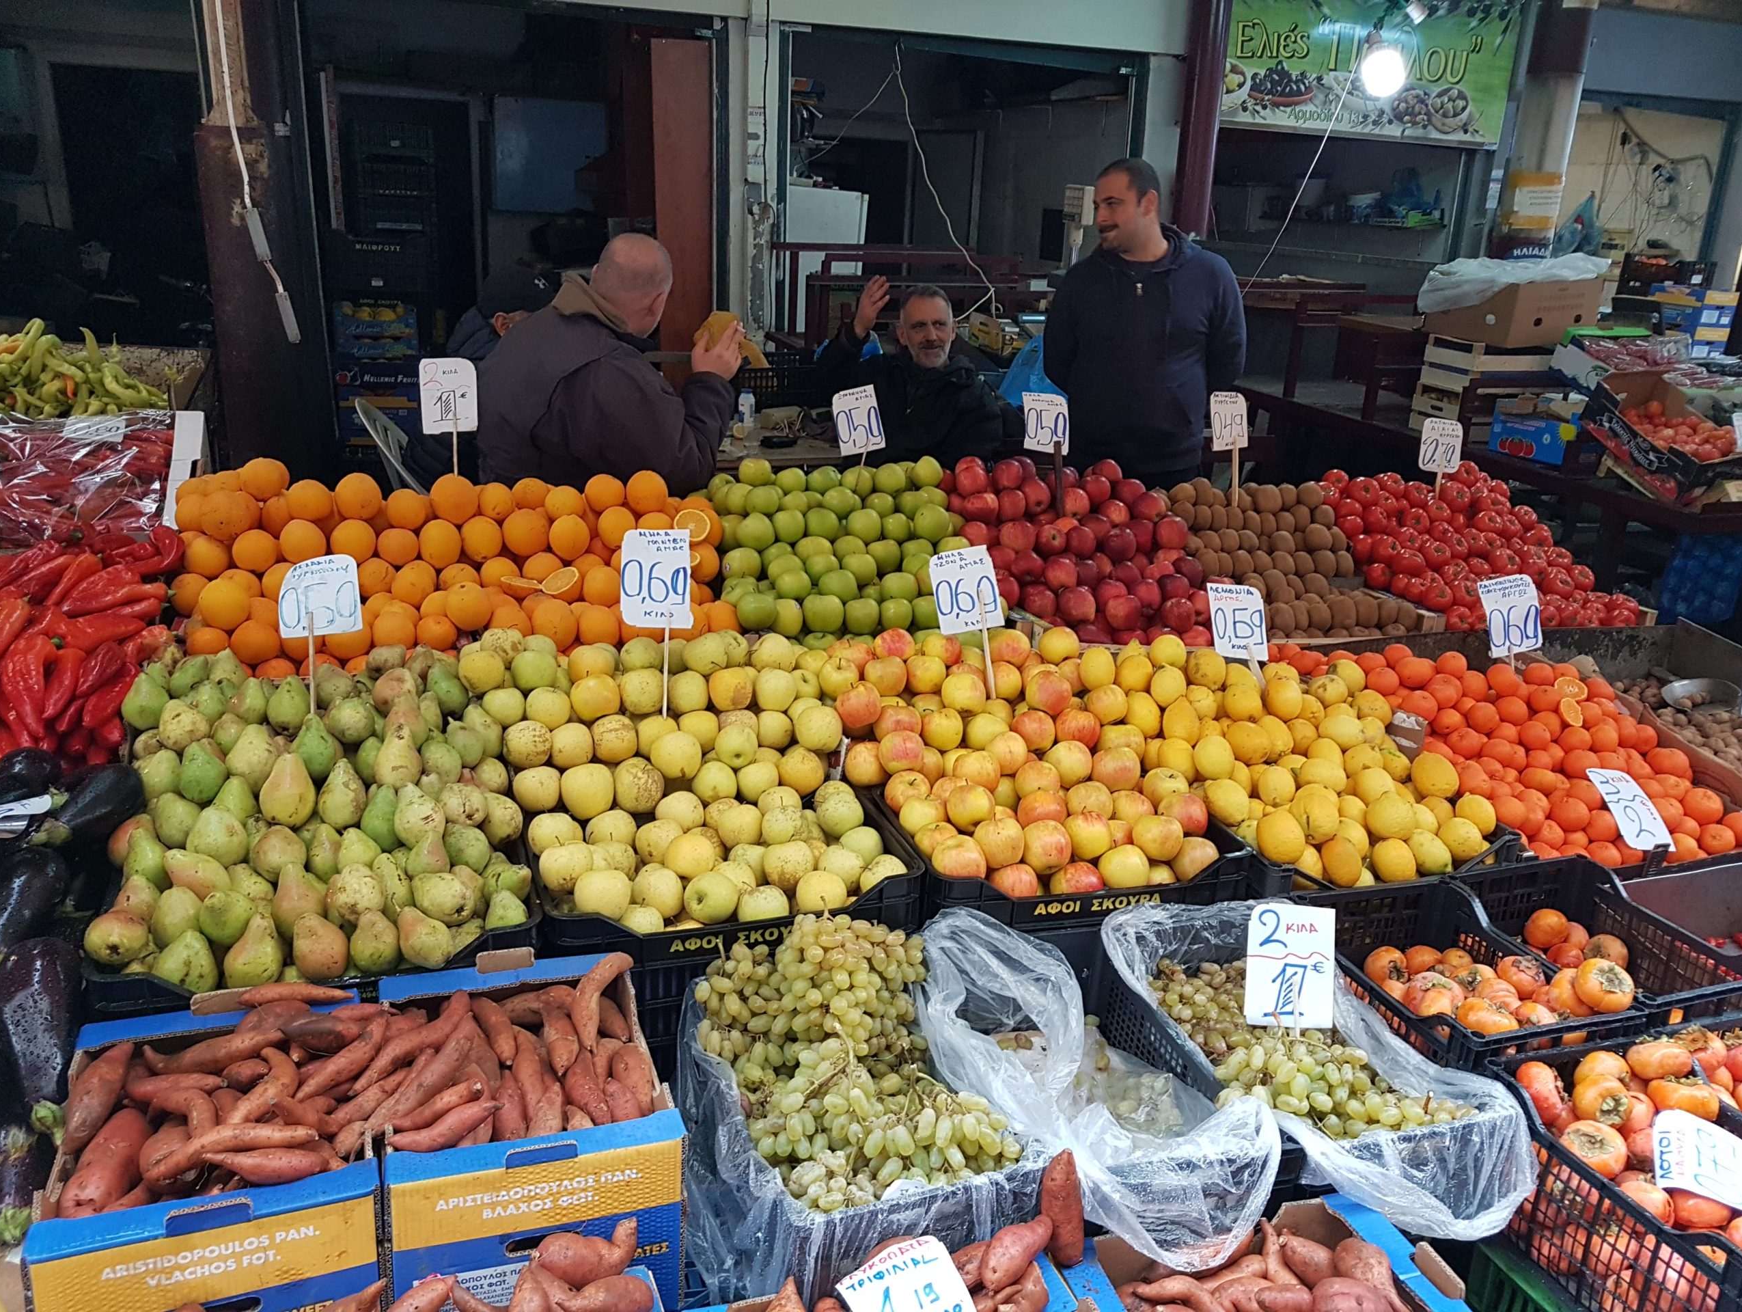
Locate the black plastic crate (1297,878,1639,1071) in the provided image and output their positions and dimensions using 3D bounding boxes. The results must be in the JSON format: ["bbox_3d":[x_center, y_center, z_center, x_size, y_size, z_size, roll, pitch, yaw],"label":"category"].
[{"bbox_3d":[0.949,0.568,2.141,0.298,0.200,0.450,-3,18,-16],"label":"black plastic crate"}]

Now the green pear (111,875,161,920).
[{"bbox_3d":[-0.915,0.310,1.640,0.066,0.090,0.066,-3,6,0],"label":"green pear"}]

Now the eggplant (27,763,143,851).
[{"bbox_3d":[-1.038,0.200,1.740,0.078,0.078,0.190,11,39,27],"label":"eggplant"}]

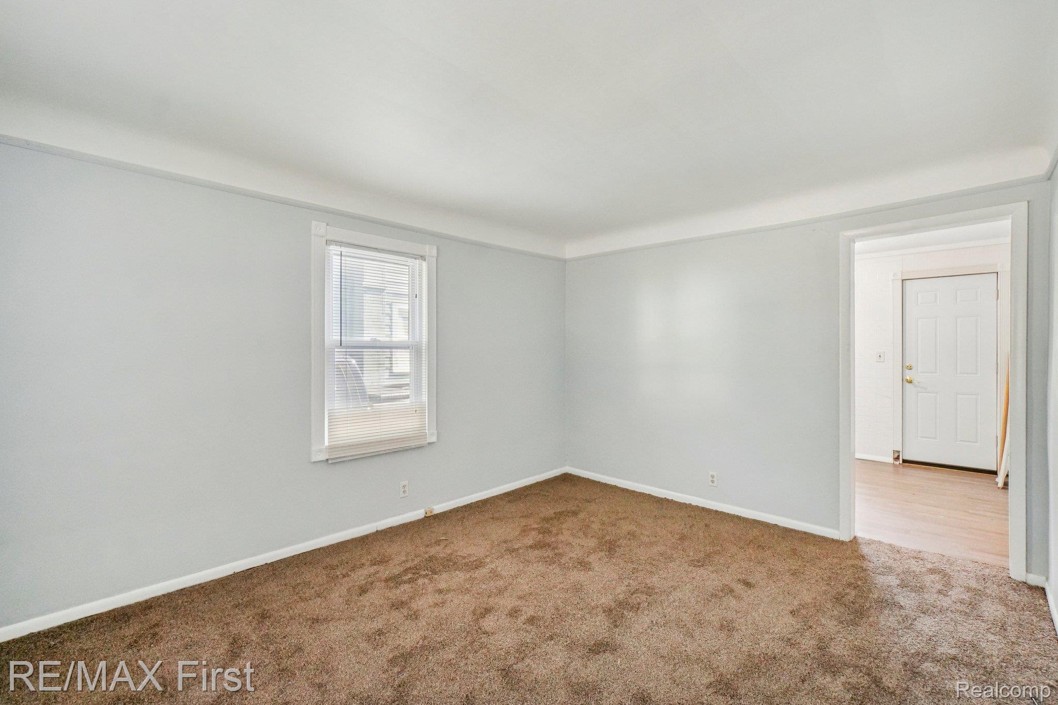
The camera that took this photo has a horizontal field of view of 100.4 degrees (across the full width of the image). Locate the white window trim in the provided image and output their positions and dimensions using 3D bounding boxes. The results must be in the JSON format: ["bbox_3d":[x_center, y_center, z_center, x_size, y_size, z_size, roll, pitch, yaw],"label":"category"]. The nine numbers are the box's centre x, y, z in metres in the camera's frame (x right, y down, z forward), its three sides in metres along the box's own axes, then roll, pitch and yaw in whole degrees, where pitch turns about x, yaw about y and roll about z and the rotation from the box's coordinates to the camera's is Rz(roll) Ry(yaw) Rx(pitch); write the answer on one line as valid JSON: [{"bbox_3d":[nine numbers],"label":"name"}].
[{"bbox_3d":[-1.080,-0.070,3.207,0.952,1.569,0.050,0,0,-45],"label":"white window trim"}]

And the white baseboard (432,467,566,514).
[{"bbox_3d":[-0.188,1.248,4.104,1.646,0.072,0.017,0,0,-45],"label":"white baseboard"}]

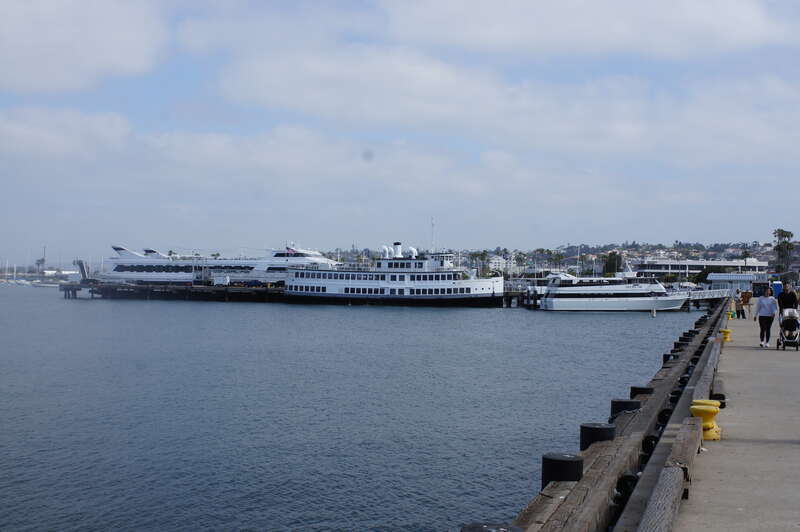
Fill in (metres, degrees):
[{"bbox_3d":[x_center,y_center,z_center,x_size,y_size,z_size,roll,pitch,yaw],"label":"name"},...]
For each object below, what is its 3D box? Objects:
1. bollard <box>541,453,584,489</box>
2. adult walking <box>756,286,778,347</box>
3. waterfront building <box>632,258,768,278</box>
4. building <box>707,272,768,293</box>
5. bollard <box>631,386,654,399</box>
[{"bbox_3d":[1.399,1.782,8.600,0.355,0.290,0.355,0,-1,19],"label":"bollard"},{"bbox_3d":[10.110,1.431,27.600,0.560,1.660,0.360,0,-1,19],"label":"adult walking"},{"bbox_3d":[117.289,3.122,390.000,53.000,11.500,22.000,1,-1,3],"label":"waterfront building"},{"bbox_3d":[47.288,2.872,140.000,8.400,3.700,6.000,0,-1,19],"label":"building"},{"bbox_3d":[3.689,1.940,15.200,0.350,0.200,0.350,0,-1,19],"label":"bollard"}]

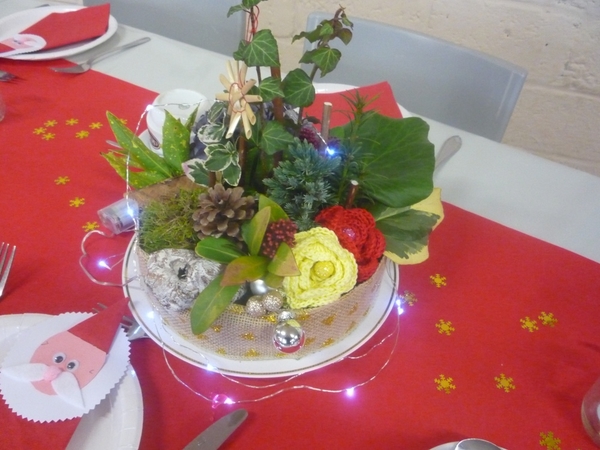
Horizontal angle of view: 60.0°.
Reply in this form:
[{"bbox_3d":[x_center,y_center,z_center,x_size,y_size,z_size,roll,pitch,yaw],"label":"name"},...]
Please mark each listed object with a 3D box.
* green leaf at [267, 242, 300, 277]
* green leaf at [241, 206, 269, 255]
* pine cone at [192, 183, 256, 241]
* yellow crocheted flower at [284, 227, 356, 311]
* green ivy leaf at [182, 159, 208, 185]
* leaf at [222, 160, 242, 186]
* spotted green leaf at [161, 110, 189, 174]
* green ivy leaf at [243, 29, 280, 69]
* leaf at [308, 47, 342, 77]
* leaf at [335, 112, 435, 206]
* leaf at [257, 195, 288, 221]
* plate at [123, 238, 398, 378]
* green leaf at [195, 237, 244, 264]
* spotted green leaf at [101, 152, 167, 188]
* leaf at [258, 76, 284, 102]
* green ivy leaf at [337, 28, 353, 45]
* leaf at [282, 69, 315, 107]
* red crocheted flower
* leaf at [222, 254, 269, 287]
[{"bbox_3d":[-0.011,0.031,0.444,0.029,0.012,0.029,18,82,-3],"label":"green leaf"},{"bbox_3d":[-0.035,0.005,0.428,0.020,0.043,0.010,29,10,9],"label":"green leaf"},{"bbox_3d":[-0.070,-0.012,0.482,0.057,0.051,0.057,-3,68,-8],"label":"pine cone"},{"bbox_3d":[0.017,0.036,0.436,0.064,0.030,0.067,-2,88,-6],"label":"yellow crocheted flower"},{"bbox_3d":[-0.099,-0.052,0.502,0.032,0.009,0.023,33,91,-4],"label":"green ivy leaf"},{"bbox_3d":[-0.060,-0.045,0.459,0.018,0.024,0.008,7,9,4],"label":"leaf"},{"bbox_3d":[-0.120,-0.080,0.506,0.028,0.067,0.010,-15,24,-19],"label":"spotted green leaf"},{"bbox_3d":[-0.031,-0.145,0.426,0.030,0.031,0.009,-3,13,-8],"label":"green ivy leaf"},{"bbox_3d":[0.021,-0.132,0.419,0.029,0.026,0.008,4,9,0],"label":"leaf"},{"bbox_3d":[0.084,-0.063,0.509,0.102,0.098,0.020,0,9,-4],"label":"leaf"},{"bbox_3d":[-0.024,-0.013,0.453,0.024,0.033,0.008,-33,12,-2],"label":"leaf"},{"bbox_3d":[-0.037,0.039,0.546,0.280,0.025,0.280,2,44,-2],"label":"plate"},{"bbox_3d":[-0.068,0.021,0.453,0.047,0.010,0.022,14,72,-1],"label":"green leaf"},{"bbox_3d":[-0.163,-0.053,0.506,0.066,0.014,0.030,23,85,5],"label":"spotted green leaf"},{"bbox_3d":[-0.023,-0.111,0.428,0.023,0.024,0.008,3,14,0],"label":"leaf"},{"bbox_3d":[0.036,-0.151,0.418,0.013,0.013,0.006,-3,18,-4],"label":"green ivy leaf"},{"bbox_3d":[-0.002,-0.117,0.446,0.028,0.030,0.009,-20,10,18],"label":"leaf"},{"bbox_3d":[0.047,0.018,0.486,0.066,0.036,0.068,5,75,0],"label":"red crocheted flower"},{"bbox_3d":[-0.048,0.038,0.440,0.045,0.011,0.024,-27,82,-11],"label":"leaf"}]

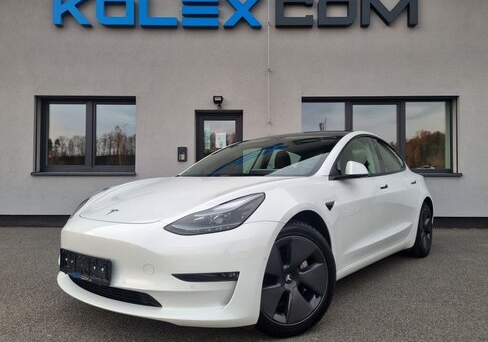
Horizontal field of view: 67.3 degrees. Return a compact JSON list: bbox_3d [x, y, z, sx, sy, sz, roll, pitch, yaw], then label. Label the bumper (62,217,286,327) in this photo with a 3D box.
[{"bbox_3d":[-0.700,0.524,2.281,1.830,0.520,0.630,-1,-2,39],"label":"bumper"}]

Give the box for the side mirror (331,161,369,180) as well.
[{"bbox_3d":[0.756,-0.002,2.575,0.220,0.135,0.200,-1,-2,39],"label":"side mirror"}]

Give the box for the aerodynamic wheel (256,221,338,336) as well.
[{"bbox_3d":[0.232,0.621,2.171,0.665,0.665,0.235,1,-2,-26],"label":"aerodynamic wheel"}]

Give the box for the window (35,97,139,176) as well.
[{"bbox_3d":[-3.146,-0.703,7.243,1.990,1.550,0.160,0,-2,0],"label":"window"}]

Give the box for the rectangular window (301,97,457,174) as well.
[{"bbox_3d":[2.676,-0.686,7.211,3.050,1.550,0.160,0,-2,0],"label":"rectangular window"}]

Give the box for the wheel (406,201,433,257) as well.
[{"bbox_3d":[2.064,0.697,4.408,0.235,0.665,0.665,-1,-2,39],"label":"wheel"}]

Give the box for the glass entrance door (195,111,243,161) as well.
[{"bbox_3d":[-0.499,-0.080,7.239,0.947,2.220,0.110,0,-2,0],"label":"glass entrance door"}]

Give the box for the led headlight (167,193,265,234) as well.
[{"bbox_3d":[-0.116,0.222,1.898,0.350,0.210,0.480,-1,-2,39],"label":"led headlight"}]

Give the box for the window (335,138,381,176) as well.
[{"bbox_3d":[0.951,-0.151,3.079,0.100,0.390,1.120,-20,-14,37],"label":"window"}]

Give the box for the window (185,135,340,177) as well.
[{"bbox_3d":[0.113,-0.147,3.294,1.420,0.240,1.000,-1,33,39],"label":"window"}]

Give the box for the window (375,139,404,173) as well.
[{"bbox_3d":[1.460,-0.135,3.709,0.100,0.380,0.850,-20,-14,37],"label":"window"}]

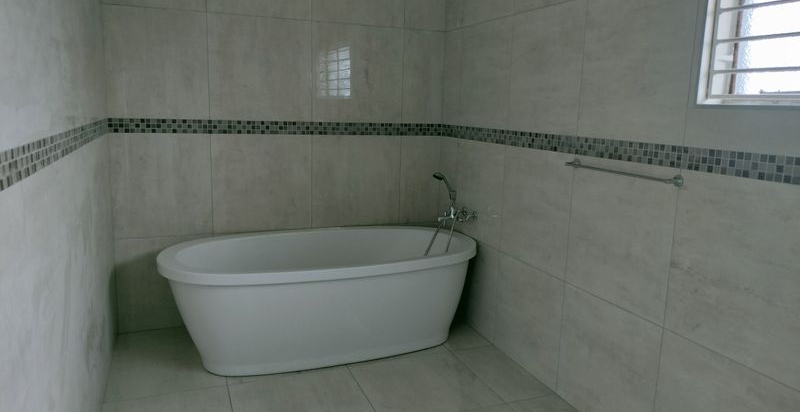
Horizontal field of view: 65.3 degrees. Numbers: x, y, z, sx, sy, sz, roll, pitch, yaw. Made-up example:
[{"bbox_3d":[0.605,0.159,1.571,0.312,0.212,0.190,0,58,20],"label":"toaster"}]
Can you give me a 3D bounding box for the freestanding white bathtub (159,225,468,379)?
[{"bbox_3d":[-0.401,0.495,3.491,1.740,0.585,0.910,-3,10,-25],"label":"freestanding white bathtub"}]

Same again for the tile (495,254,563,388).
[{"bbox_3d":[0.657,0.584,3.216,0.013,0.561,0.614,-2,10,-20],"label":"tile"}]

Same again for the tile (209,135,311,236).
[{"bbox_3d":[-0.827,-0.137,3.767,0.598,0.588,0.012,-2,10,-22],"label":"tile"}]

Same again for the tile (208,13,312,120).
[{"bbox_3d":[-0.815,-0.802,3.672,0.593,0.599,0.013,-2,10,-20],"label":"tile"}]

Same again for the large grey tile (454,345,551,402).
[{"bbox_3d":[0.509,0.861,3.227,0.277,0.012,0.605,-2,10,-20],"label":"large grey tile"}]

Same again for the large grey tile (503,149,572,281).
[{"bbox_3d":[0.677,0.015,3.126,0.010,0.594,0.604,-2,10,-20],"label":"large grey tile"}]

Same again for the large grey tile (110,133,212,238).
[{"bbox_3d":[-1.366,-0.116,3.589,0.543,0.593,0.013,-2,10,-20],"label":"large grey tile"}]

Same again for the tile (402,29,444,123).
[{"bbox_3d":[0.154,-0.835,4.025,0.286,0.599,0.013,-2,10,-20],"label":"tile"}]

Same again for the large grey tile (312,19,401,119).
[{"bbox_3d":[-0.257,-0.820,3.880,0.598,0.595,0.012,-2,10,-22],"label":"large grey tile"}]

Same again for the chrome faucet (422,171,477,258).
[{"bbox_3d":[0.297,0.057,3.741,0.270,0.510,0.240,-2,10,-20],"label":"chrome faucet"}]

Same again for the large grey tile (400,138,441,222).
[{"bbox_3d":[0.140,-0.166,4.137,0.282,0.594,0.010,-2,10,-20],"label":"large grey tile"}]

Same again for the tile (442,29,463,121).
[{"bbox_3d":[0.336,-0.821,3.967,0.013,0.599,0.223,-2,10,-20],"label":"tile"}]

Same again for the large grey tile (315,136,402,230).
[{"bbox_3d":[-0.274,-0.161,3.992,0.598,0.588,0.012,-2,10,-22],"label":"large grey tile"}]

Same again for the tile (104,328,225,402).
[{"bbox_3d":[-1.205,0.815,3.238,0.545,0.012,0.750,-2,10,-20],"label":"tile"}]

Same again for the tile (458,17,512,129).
[{"bbox_3d":[0.486,-0.749,3.573,0.010,0.599,0.602,-2,10,-20],"label":"tile"}]

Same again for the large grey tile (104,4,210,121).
[{"bbox_3d":[-1.335,-0.774,3.443,0.535,0.595,0.012,-2,10,-22],"label":"large grey tile"}]

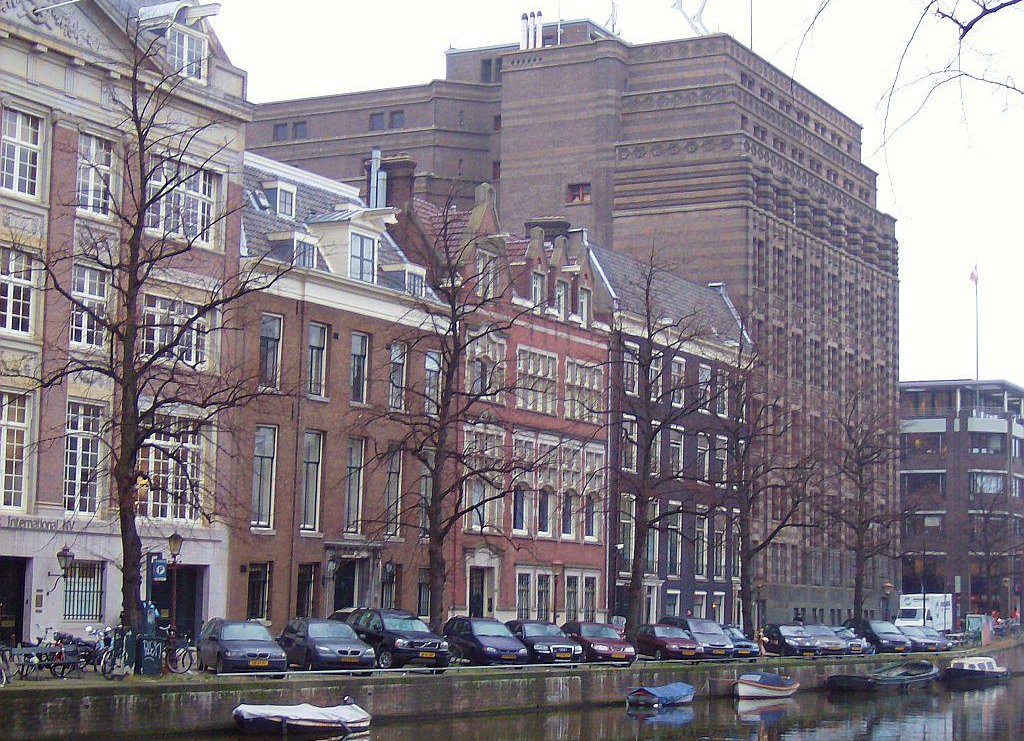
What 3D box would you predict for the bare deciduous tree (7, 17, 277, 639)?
[{"bbox_3d":[-9.196,-0.668,51.610,6.800,16.530,6.800,-3,-8,30],"label":"bare deciduous tree"}]

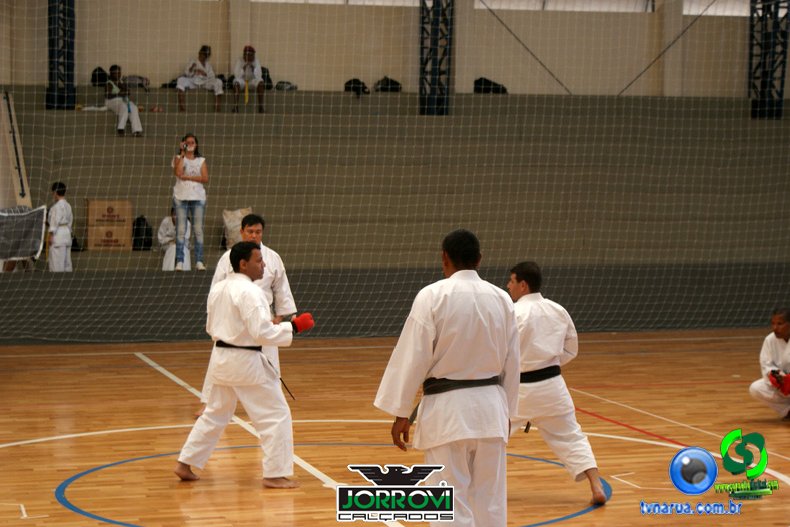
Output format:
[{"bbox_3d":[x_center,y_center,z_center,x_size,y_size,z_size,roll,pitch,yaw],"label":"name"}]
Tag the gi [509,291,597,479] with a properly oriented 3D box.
[{"bbox_3d":[0.943,0.773,10.443,0.560,1.190,0.820,-2,3,-38],"label":"gi"}]

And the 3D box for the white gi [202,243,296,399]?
[{"bbox_3d":[-1.225,0.506,13.958,0.780,1.360,0.460,0,3,-13],"label":"white gi"}]

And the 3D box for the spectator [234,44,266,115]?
[{"bbox_3d":[-2.181,-2.746,24.500,0.490,1.050,0.620,0,3,-12],"label":"spectator"}]

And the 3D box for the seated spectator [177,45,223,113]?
[{"bbox_3d":[-3.159,-2.982,26.600,0.720,1.120,0.680,0,2,-13],"label":"seated spectator"}]

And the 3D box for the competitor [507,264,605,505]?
[{"bbox_3d":[0.943,0.729,10.421,0.580,1.480,0.920,-2,3,-38],"label":"competitor"}]

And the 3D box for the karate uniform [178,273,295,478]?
[{"bbox_3d":[-1.030,0.728,10.700,0.660,1.340,0.740,-2,3,-38],"label":"karate uniform"}]

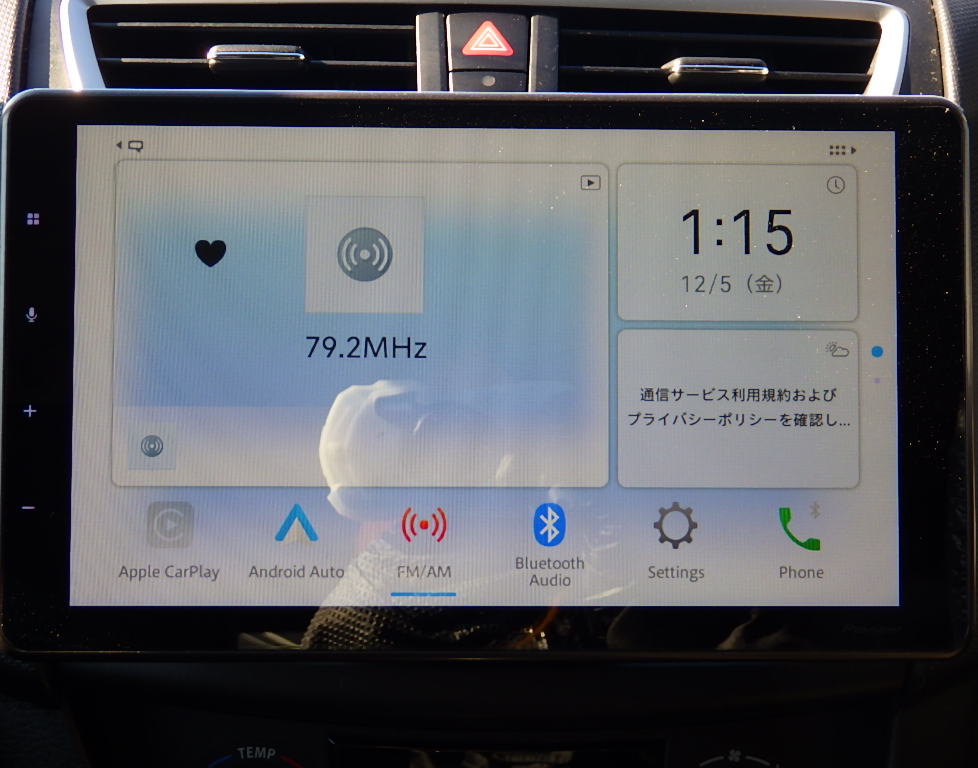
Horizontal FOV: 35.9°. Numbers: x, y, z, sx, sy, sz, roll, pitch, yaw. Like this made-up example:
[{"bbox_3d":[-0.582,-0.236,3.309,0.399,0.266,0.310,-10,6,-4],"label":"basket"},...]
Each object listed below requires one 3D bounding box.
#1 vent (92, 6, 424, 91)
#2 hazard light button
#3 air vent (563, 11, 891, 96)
[{"bbox_3d":[-0.074,-0.097,0.482,0.104,0.044,0.030,0,-27,-1],"label":"vent"},{"bbox_3d":[-0.001,-0.105,0.479,0.025,0.024,0.012,0,-27,-2],"label":"hazard light button"},{"bbox_3d":[0.072,-0.096,0.483,0.105,0.044,0.030,0,-27,-5],"label":"air vent"}]

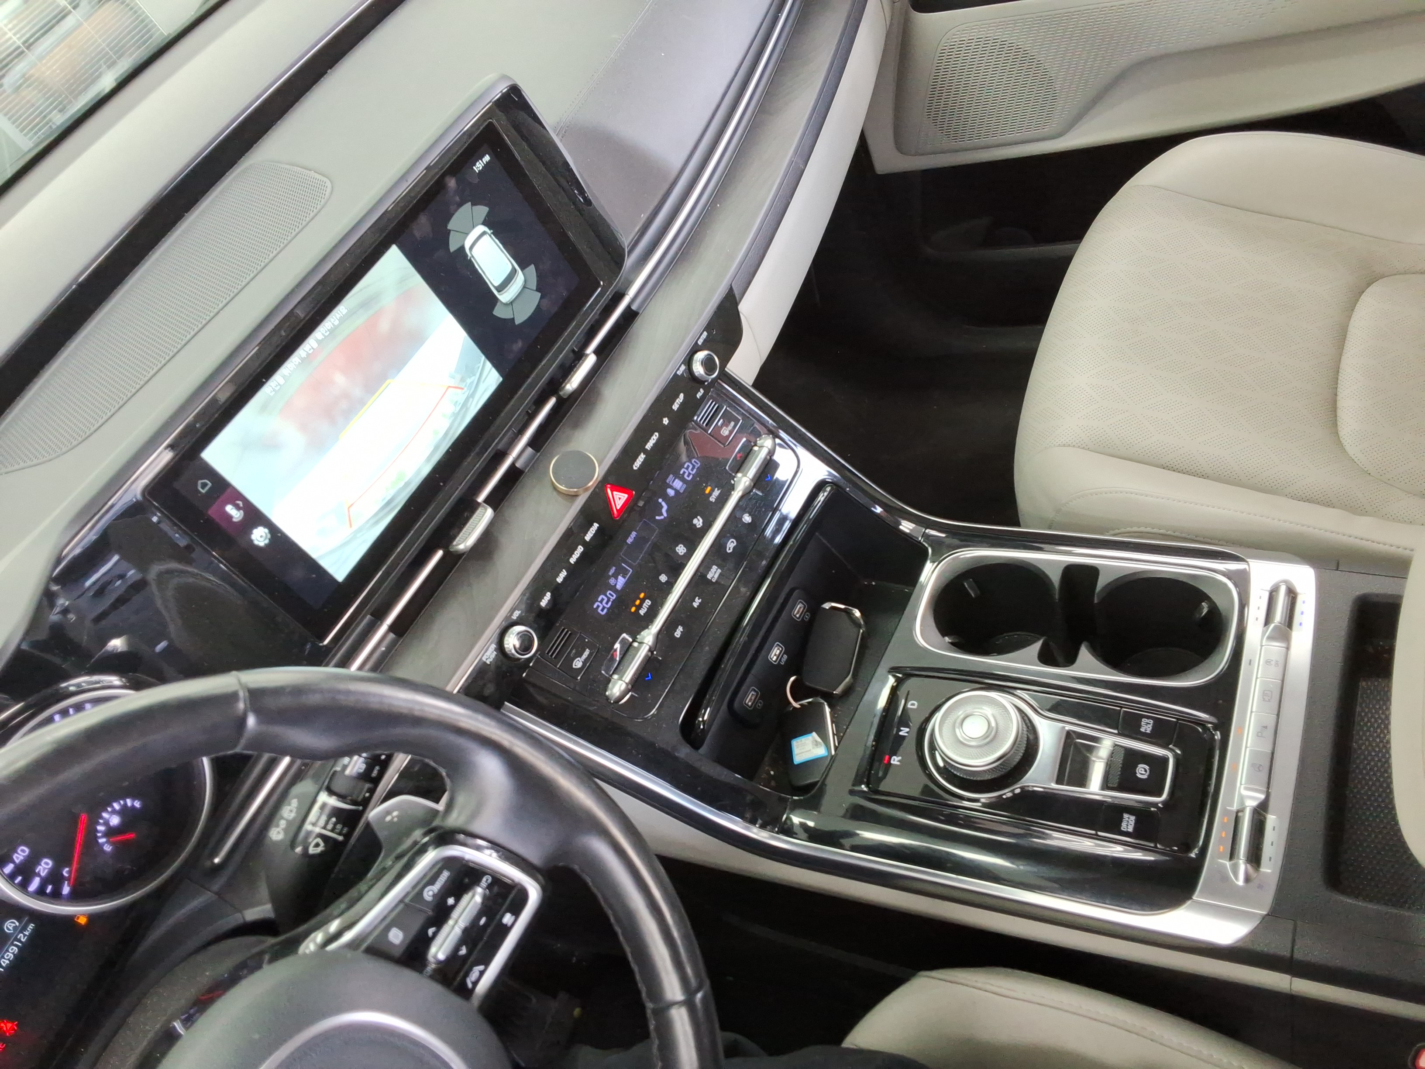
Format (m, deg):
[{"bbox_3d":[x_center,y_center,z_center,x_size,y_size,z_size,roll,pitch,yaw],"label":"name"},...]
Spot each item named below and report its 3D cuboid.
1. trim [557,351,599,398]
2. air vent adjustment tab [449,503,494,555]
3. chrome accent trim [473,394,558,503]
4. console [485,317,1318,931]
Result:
[{"bbox_3d":[-0.094,-0.111,0.804,0.011,0.010,0.041,13,58,33],"label":"trim"},{"bbox_3d":[-0.149,-0.003,0.718,0.010,0.009,0.036,14,58,32],"label":"air vent adjustment tab"},{"bbox_3d":[-0.131,-0.058,0.771,0.007,0.007,0.096,13,58,33],"label":"chrome accent trim"},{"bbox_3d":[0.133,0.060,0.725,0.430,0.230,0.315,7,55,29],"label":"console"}]

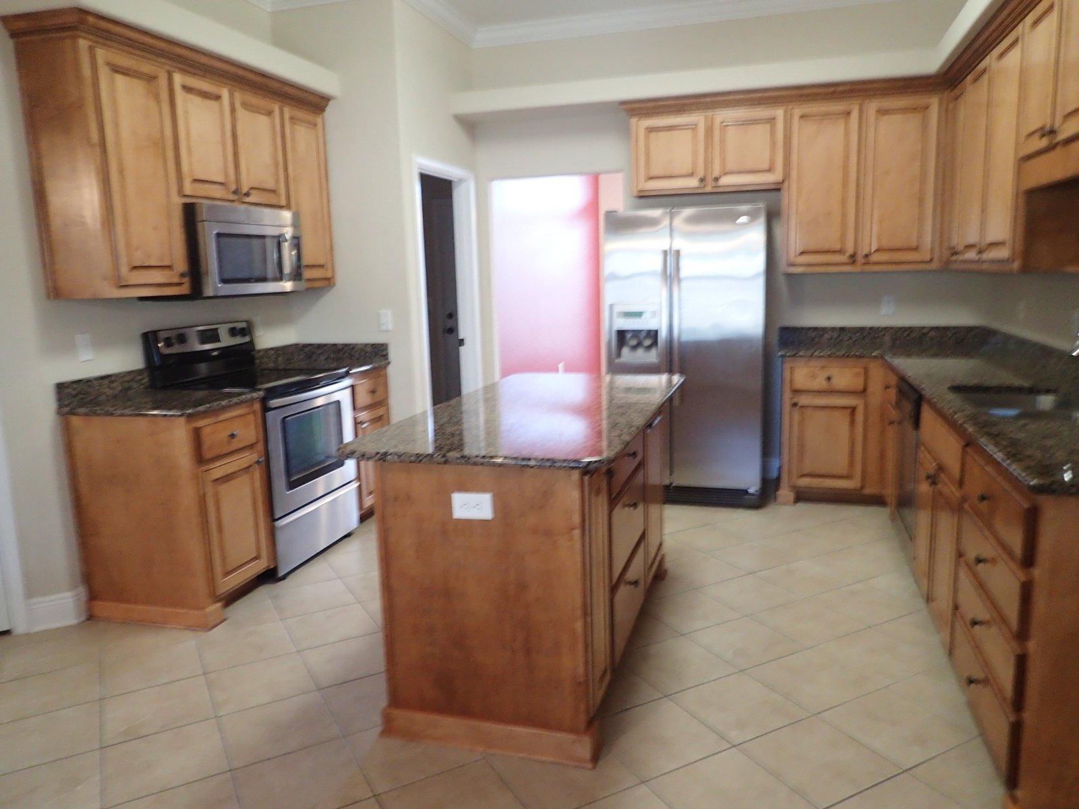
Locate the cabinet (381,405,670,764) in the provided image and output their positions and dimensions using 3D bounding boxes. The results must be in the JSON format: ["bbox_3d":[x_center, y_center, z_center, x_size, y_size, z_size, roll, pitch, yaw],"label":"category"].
[{"bbox_3d":[0.052,0.479,2.998,0.671,0.883,1.553,1,10,17],"label":"cabinet"}]

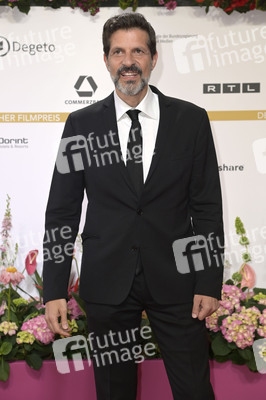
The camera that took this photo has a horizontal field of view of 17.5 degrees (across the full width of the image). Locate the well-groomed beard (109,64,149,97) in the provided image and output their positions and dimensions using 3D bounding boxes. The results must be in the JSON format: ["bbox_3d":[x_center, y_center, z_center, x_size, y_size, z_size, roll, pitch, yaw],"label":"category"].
[{"bbox_3d":[-0.008,-0.386,2.800,0.130,0.100,0.095,-1,5,5],"label":"well-groomed beard"}]

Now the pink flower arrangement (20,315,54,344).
[{"bbox_3d":[-0.351,0.479,3.200,0.132,0.115,0.120,0,3,0],"label":"pink flower arrangement"}]

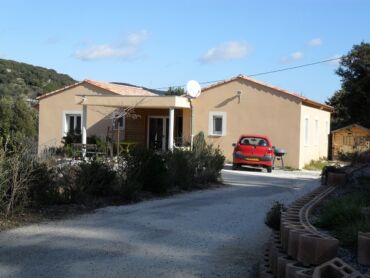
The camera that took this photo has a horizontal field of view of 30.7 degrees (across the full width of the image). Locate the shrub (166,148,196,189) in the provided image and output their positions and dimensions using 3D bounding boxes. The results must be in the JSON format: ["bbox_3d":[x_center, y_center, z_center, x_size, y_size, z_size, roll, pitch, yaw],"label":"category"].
[{"bbox_3d":[-0.157,0.861,19.200,0.840,1.150,0.850,1,1,0],"label":"shrub"}]

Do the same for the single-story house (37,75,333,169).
[{"bbox_3d":[0.513,-0.982,38.411,14.362,4.400,11.300,1,1,19],"label":"single-story house"}]

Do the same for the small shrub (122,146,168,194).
[{"bbox_3d":[-1.049,0.824,17.900,1.200,1.220,1.100,1,1,0],"label":"small shrub"}]

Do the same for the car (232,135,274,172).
[{"bbox_3d":[3.064,0.600,29.788,1.660,1.500,3.600,4,1,6],"label":"car"}]

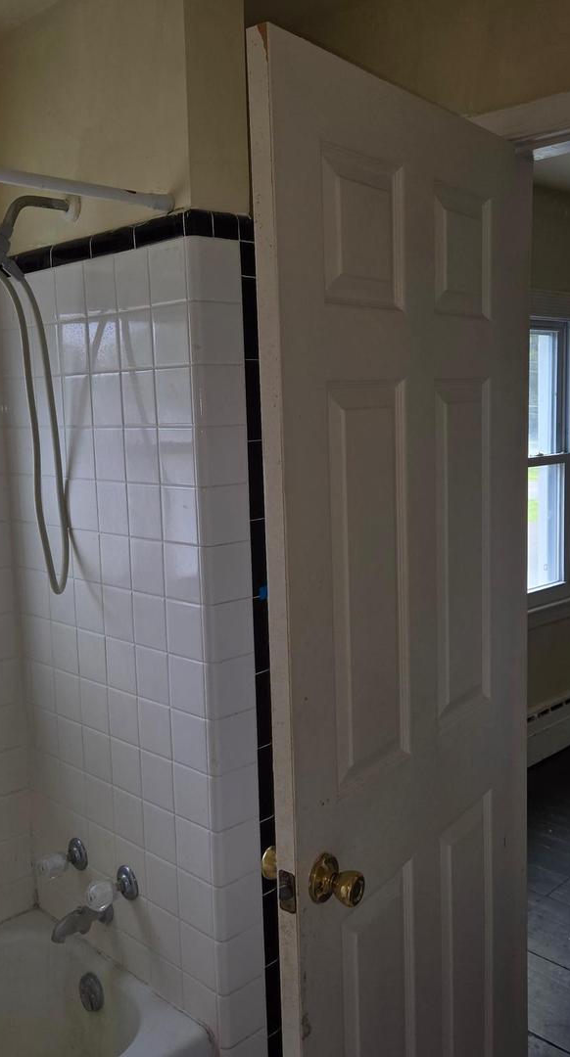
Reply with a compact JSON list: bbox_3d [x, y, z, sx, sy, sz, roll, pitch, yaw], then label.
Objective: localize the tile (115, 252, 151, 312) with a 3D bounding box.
[{"bbox_3d":[-0.280,-0.462,1.750,0.009,0.107,0.107,-9,10,-43],"label":"tile"}]

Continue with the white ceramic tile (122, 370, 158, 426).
[{"bbox_3d":[-0.274,-0.247,1.778,0.009,0.107,0.107,-9,10,-43],"label":"white ceramic tile"}]

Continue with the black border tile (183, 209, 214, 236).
[{"bbox_3d":[-0.151,-0.535,1.652,0.045,0.043,0.022,-9,10,-43],"label":"black border tile"}]

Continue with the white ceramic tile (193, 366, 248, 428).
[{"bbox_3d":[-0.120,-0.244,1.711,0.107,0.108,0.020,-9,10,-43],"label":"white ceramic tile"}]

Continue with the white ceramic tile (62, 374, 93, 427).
[{"bbox_3d":[-0.433,-0.267,1.969,0.009,0.109,0.109,-9,10,-43],"label":"white ceramic tile"}]

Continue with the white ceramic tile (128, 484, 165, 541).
[{"bbox_3d":[-0.272,-0.033,1.838,0.009,0.109,0.109,-9,10,-43],"label":"white ceramic tile"}]

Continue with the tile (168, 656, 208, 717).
[{"bbox_3d":[-0.184,0.302,1.795,0.010,0.108,0.108,-9,10,-43],"label":"tile"}]

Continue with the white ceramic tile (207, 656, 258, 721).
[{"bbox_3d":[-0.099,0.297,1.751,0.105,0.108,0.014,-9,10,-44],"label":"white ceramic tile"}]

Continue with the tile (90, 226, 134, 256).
[{"bbox_3d":[-0.329,-0.553,1.817,0.011,0.046,0.149,-9,10,-43],"label":"tile"}]

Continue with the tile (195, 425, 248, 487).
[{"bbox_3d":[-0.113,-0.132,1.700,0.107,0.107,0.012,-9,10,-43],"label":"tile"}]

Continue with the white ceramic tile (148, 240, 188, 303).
[{"bbox_3d":[-0.209,-0.464,1.702,0.009,0.108,0.108,-9,10,-43],"label":"white ceramic tile"}]

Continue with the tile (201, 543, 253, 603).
[{"bbox_3d":[-0.110,0.083,1.762,0.111,0.109,0.018,-9,10,-43],"label":"tile"}]

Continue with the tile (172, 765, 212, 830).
[{"bbox_3d":[-0.179,0.522,1.828,0.009,0.109,0.109,-9,10,-43],"label":"tile"}]

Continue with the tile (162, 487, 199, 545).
[{"bbox_3d":[-0.196,-0.026,1.758,0.009,0.108,0.108,-9,10,-43],"label":"tile"}]

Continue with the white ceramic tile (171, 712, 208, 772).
[{"bbox_3d":[-0.181,0.411,1.809,0.010,0.108,0.108,-9,10,-43],"label":"white ceramic tile"}]

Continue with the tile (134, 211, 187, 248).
[{"bbox_3d":[-0.225,-0.540,1.703,0.012,0.043,0.149,-9,10,-43],"label":"tile"}]

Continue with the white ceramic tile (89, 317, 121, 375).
[{"bbox_3d":[-0.359,-0.370,1.875,0.009,0.108,0.108,-9,10,-43],"label":"white ceramic tile"}]

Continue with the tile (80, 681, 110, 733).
[{"bbox_3d":[-0.411,0.388,2.045,0.010,0.108,0.108,-9,10,-43],"label":"tile"}]

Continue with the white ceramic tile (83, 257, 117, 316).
[{"bbox_3d":[-0.357,-0.472,1.831,0.009,0.108,0.108,-9,10,-43],"label":"white ceramic tile"}]

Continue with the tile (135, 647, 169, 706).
[{"bbox_3d":[-0.258,0.291,1.848,0.009,0.107,0.107,-9,10,-43],"label":"tile"}]

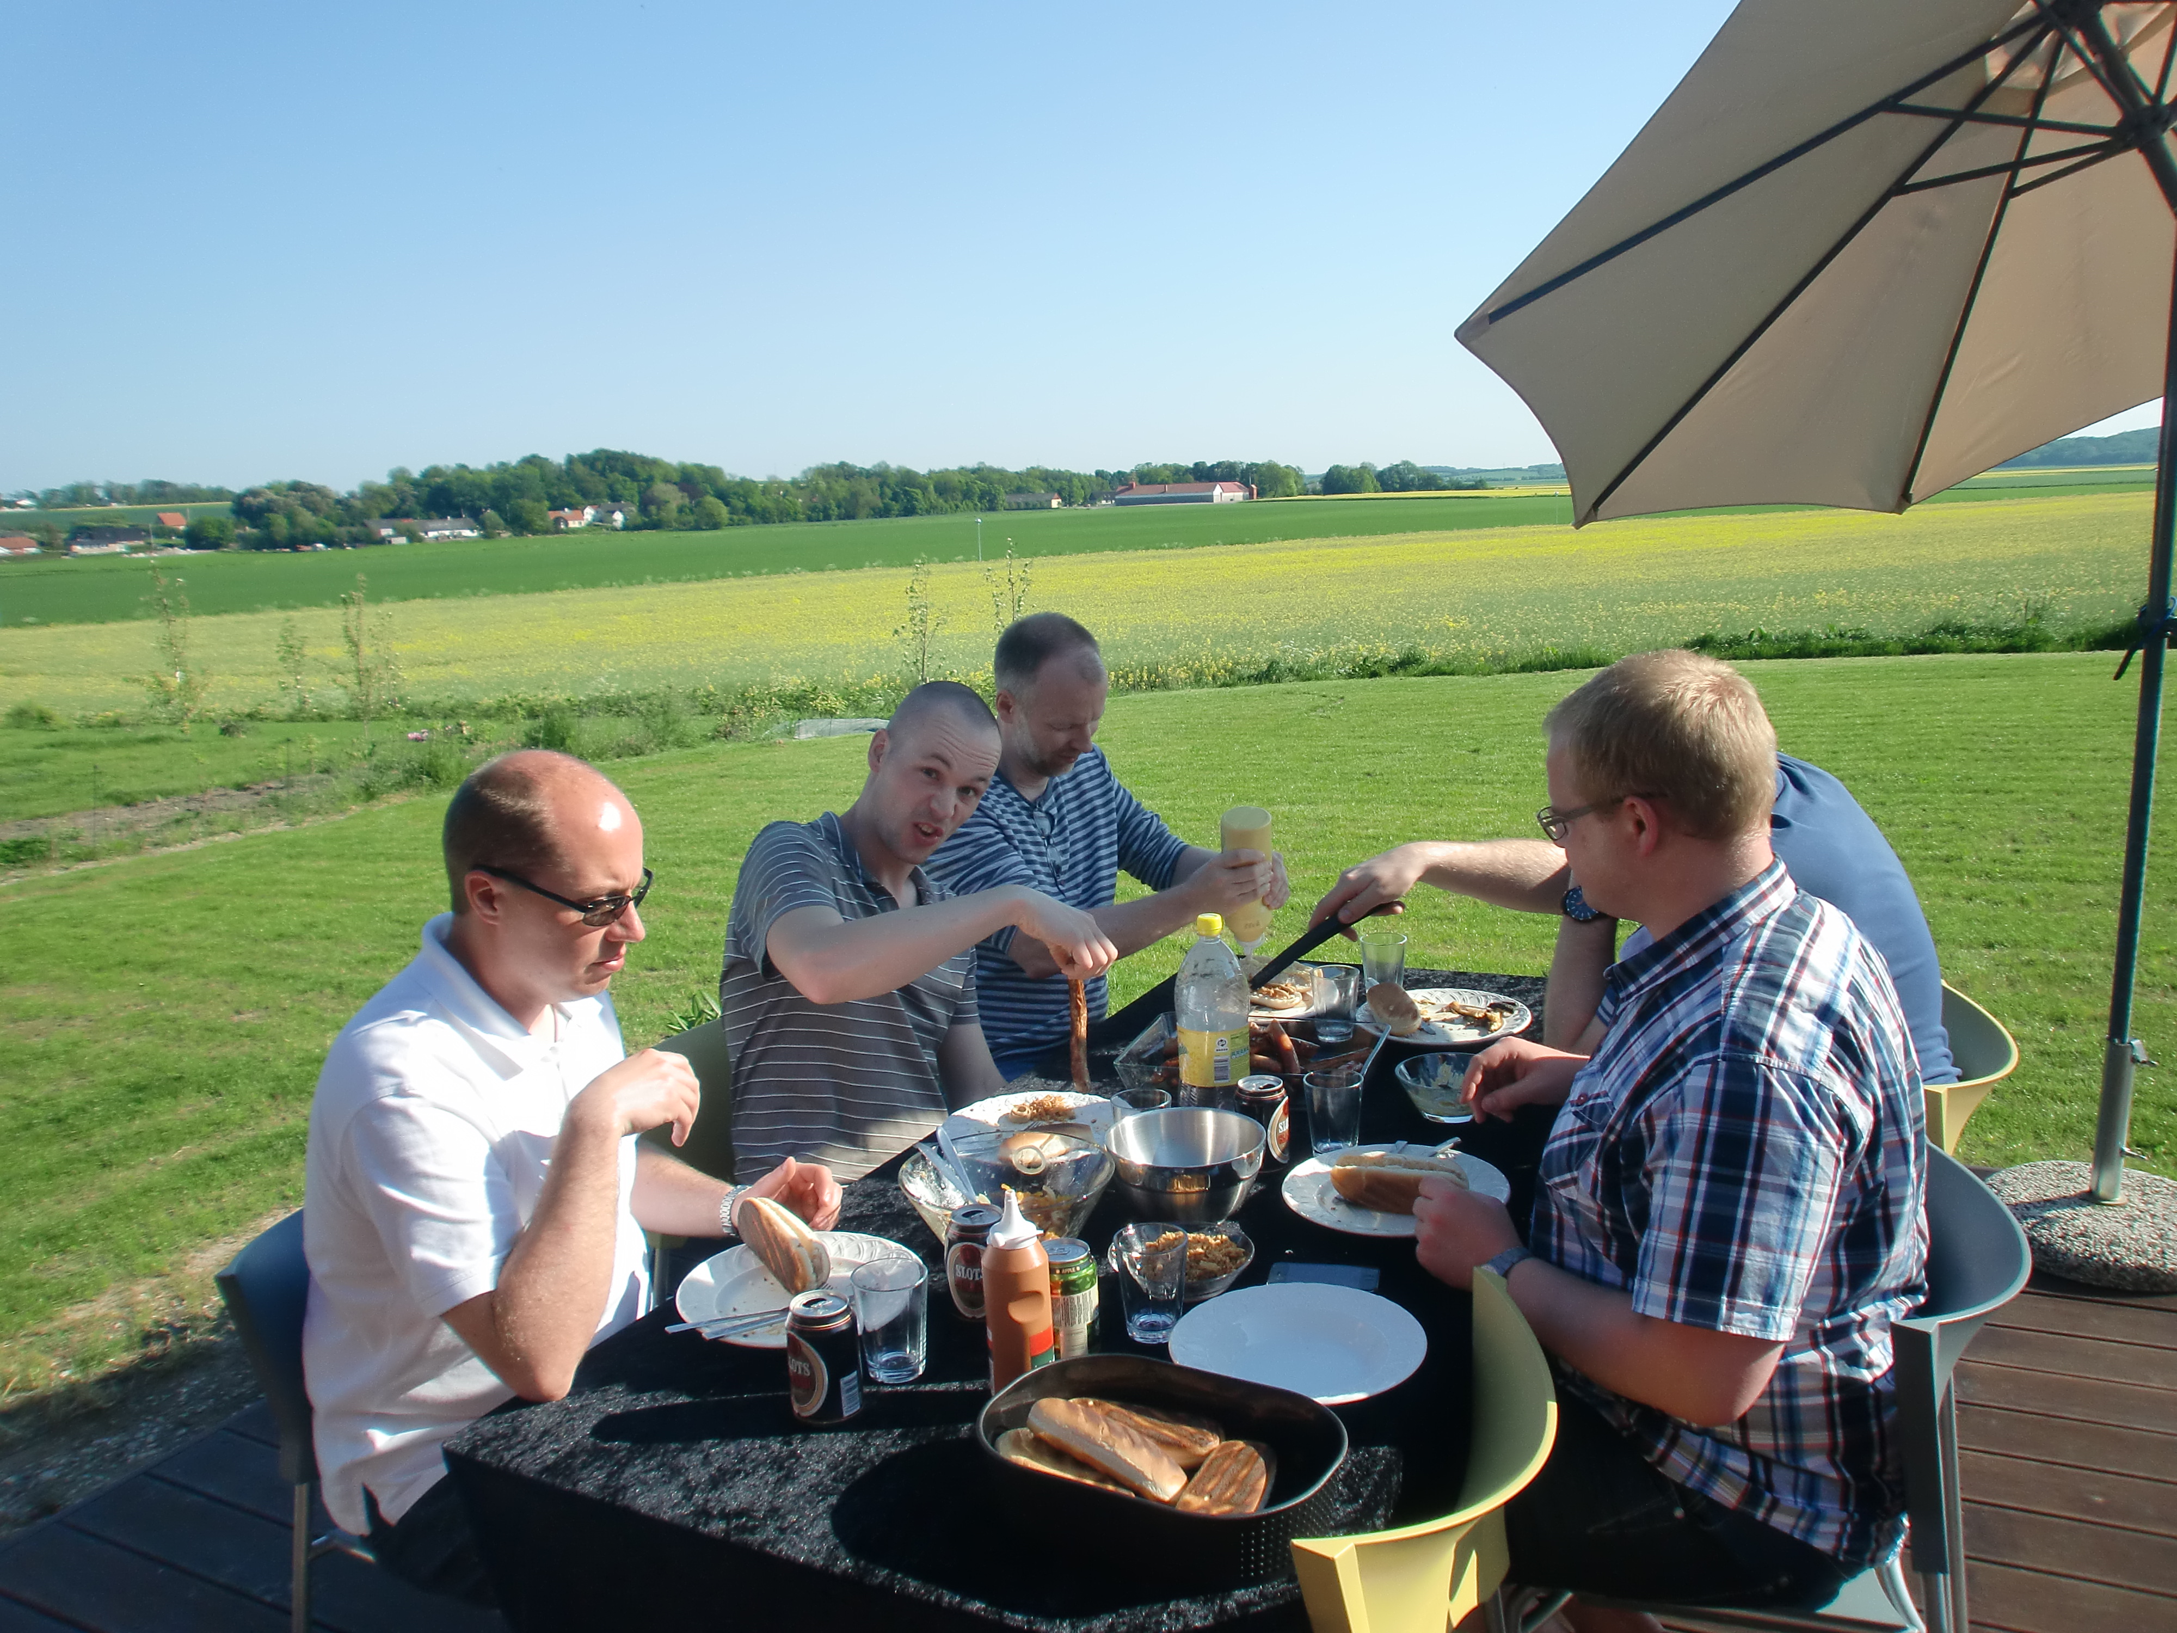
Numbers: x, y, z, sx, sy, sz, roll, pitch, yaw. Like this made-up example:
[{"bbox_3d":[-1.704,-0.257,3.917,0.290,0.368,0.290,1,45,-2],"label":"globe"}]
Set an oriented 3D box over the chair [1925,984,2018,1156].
[{"bbox_3d":[1.185,0.691,2.616,0.530,0.760,0.540,2,11,25],"label":"chair"}]

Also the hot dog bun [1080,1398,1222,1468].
[{"bbox_3d":[0.046,0.530,1.400,0.155,0.040,0.048,5,13,32],"label":"hot dog bun"}]

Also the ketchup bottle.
[{"bbox_3d":[-0.073,0.461,1.573,0.065,0.213,0.065,-3,11,1],"label":"ketchup bottle"}]

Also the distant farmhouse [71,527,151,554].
[{"bbox_3d":[-230.864,-64.874,385.000,18.500,6.500,9.000,-5,11,-16],"label":"distant farmhouse"}]

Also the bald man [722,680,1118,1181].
[{"bbox_3d":[-0.152,0.485,2.324,0.780,1.330,0.600,4,13,32],"label":"bald man"}]

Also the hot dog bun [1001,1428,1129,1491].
[{"bbox_3d":[-0.003,0.552,1.372,0.175,0.045,0.060,6,13,38],"label":"hot dog bun"}]

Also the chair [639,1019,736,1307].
[{"bbox_3d":[-0.444,0.721,2.511,0.530,0.770,0.550,4,12,27],"label":"chair"}]

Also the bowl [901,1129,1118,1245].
[{"bbox_3d":[-0.087,0.454,1.862,0.240,0.115,0.240,-3,11,1],"label":"bowl"}]

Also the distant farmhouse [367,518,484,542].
[{"bbox_3d":[-174.209,-75.364,430.000,30.000,6.000,9.000,-3,11,-6],"label":"distant farmhouse"}]

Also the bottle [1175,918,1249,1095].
[{"bbox_3d":[0.164,0.285,2.132,0.094,0.318,0.094,-2,10,0],"label":"bottle"}]

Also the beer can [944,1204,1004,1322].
[{"bbox_3d":[-0.114,0.475,1.726,0.066,0.115,0.066,-2,10,0],"label":"beer can"}]

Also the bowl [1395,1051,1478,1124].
[{"bbox_3d":[0.478,0.366,2.180,0.135,0.064,0.135,-1,11,0],"label":"bowl"}]

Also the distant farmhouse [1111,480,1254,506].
[{"bbox_3d":[27.710,-94.612,480.000,41.000,7.500,14.000,0,12,14],"label":"distant farmhouse"}]

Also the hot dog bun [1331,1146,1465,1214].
[{"bbox_3d":[0.367,0.431,1.921,0.165,0.046,0.058,2,12,24],"label":"hot dog bun"}]

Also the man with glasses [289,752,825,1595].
[{"bbox_3d":[-0.505,0.585,1.769,0.740,1.320,0.550,2,11,17],"label":"man with glasses"}]

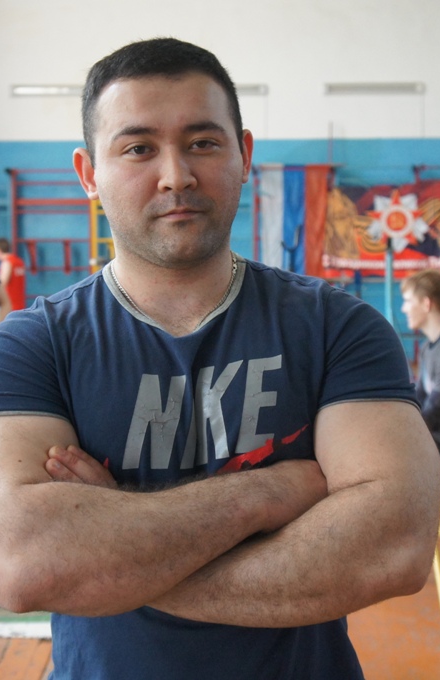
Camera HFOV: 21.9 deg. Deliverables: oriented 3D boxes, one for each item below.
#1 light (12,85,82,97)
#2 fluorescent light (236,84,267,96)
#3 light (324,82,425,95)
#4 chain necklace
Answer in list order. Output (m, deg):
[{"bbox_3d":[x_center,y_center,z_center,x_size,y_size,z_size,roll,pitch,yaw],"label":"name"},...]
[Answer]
[{"bbox_3d":[-2.016,-3.151,14.364,1.250,0.150,0.100,0,4,4],"label":"light"},{"bbox_3d":[-0.019,-3.192,14.538,1.240,0.140,0.100,0,4,4],"label":"fluorescent light"},{"bbox_3d":[1.919,-3.123,14.111,1.250,0.150,0.100,0,4,4],"label":"light"},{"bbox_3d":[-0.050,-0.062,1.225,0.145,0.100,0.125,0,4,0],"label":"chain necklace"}]

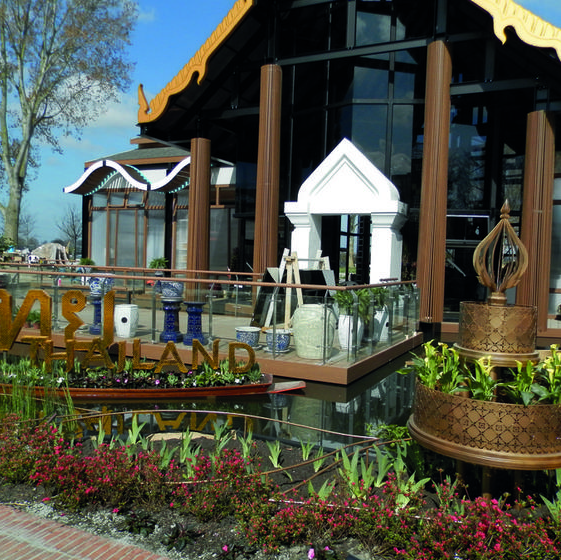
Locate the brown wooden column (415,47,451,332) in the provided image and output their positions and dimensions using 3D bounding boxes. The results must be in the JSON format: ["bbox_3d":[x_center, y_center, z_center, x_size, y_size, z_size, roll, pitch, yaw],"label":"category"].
[{"bbox_3d":[3.029,-1.914,10.582,0.550,5.520,0.550,3,3,27],"label":"brown wooden column"}]

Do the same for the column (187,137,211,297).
[{"bbox_3d":[-1.971,-1.411,13.177,0.550,3.975,0.550,2,2,0],"label":"column"}]

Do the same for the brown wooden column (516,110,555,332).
[{"bbox_3d":[4.641,-1.054,9.771,0.550,3.975,0.550,3,3,27],"label":"brown wooden column"}]

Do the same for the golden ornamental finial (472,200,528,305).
[{"bbox_3d":[1.439,-0.175,3.500,0.335,0.690,0.335,3,3,27],"label":"golden ornamental finial"}]

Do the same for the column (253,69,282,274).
[{"bbox_3d":[-0.289,-2.093,12.292,0.550,5.520,0.550,2,2,0],"label":"column"}]

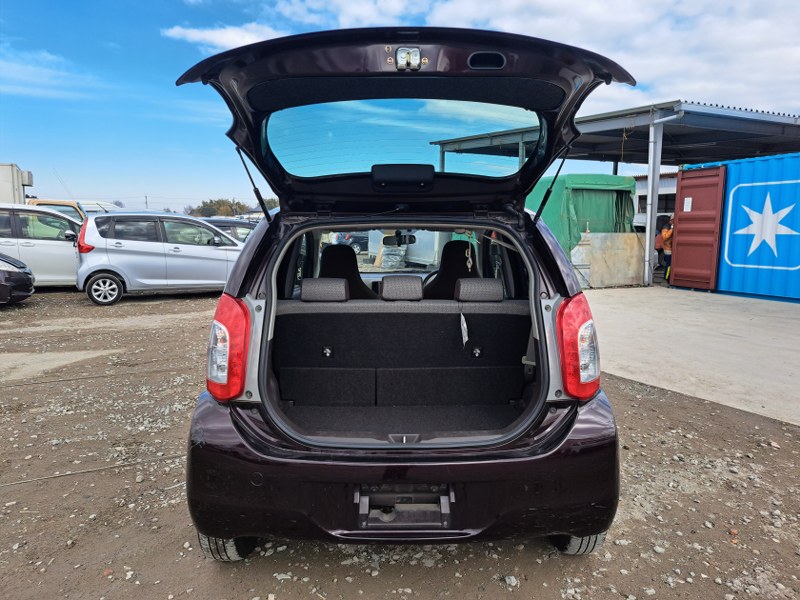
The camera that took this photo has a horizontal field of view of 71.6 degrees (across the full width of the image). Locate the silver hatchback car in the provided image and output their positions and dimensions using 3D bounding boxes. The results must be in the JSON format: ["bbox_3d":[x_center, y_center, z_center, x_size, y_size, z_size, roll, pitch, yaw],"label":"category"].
[{"bbox_3d":[-4.173,-0.832,10.628,3.420,1.620,1.500,-2,8,-18],"label":"silver hatchback car"}]

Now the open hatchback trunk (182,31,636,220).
[{"bbox_3d":[0.018,-0.497,1.791,1.250,0.470,0.940,0,7,-1],"label":"open hatchback trunk"}]

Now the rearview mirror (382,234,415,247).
[{"bbox_3d":[-0.002,-0.422,3.948,0.240,0.075,0.060,-2,7,-12],"label":"rearview mirror"}]

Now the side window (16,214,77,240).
[{"bbox_3d":[-7.084,-1.461,11.100,1.020,0.530,0.120,-2,8,-16],"label":"side window"}]

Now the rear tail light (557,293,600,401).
[{"bbox_3d":[0.669,0.173,2.069,0.175,0.380,0.240,0,7,-1],"label":"rear tail light"}]

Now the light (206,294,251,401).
[{"bbox_3d":[-0.643,0.173,2.069,0.175,0.380,0.240,0,7,-1],"label":"light"}]

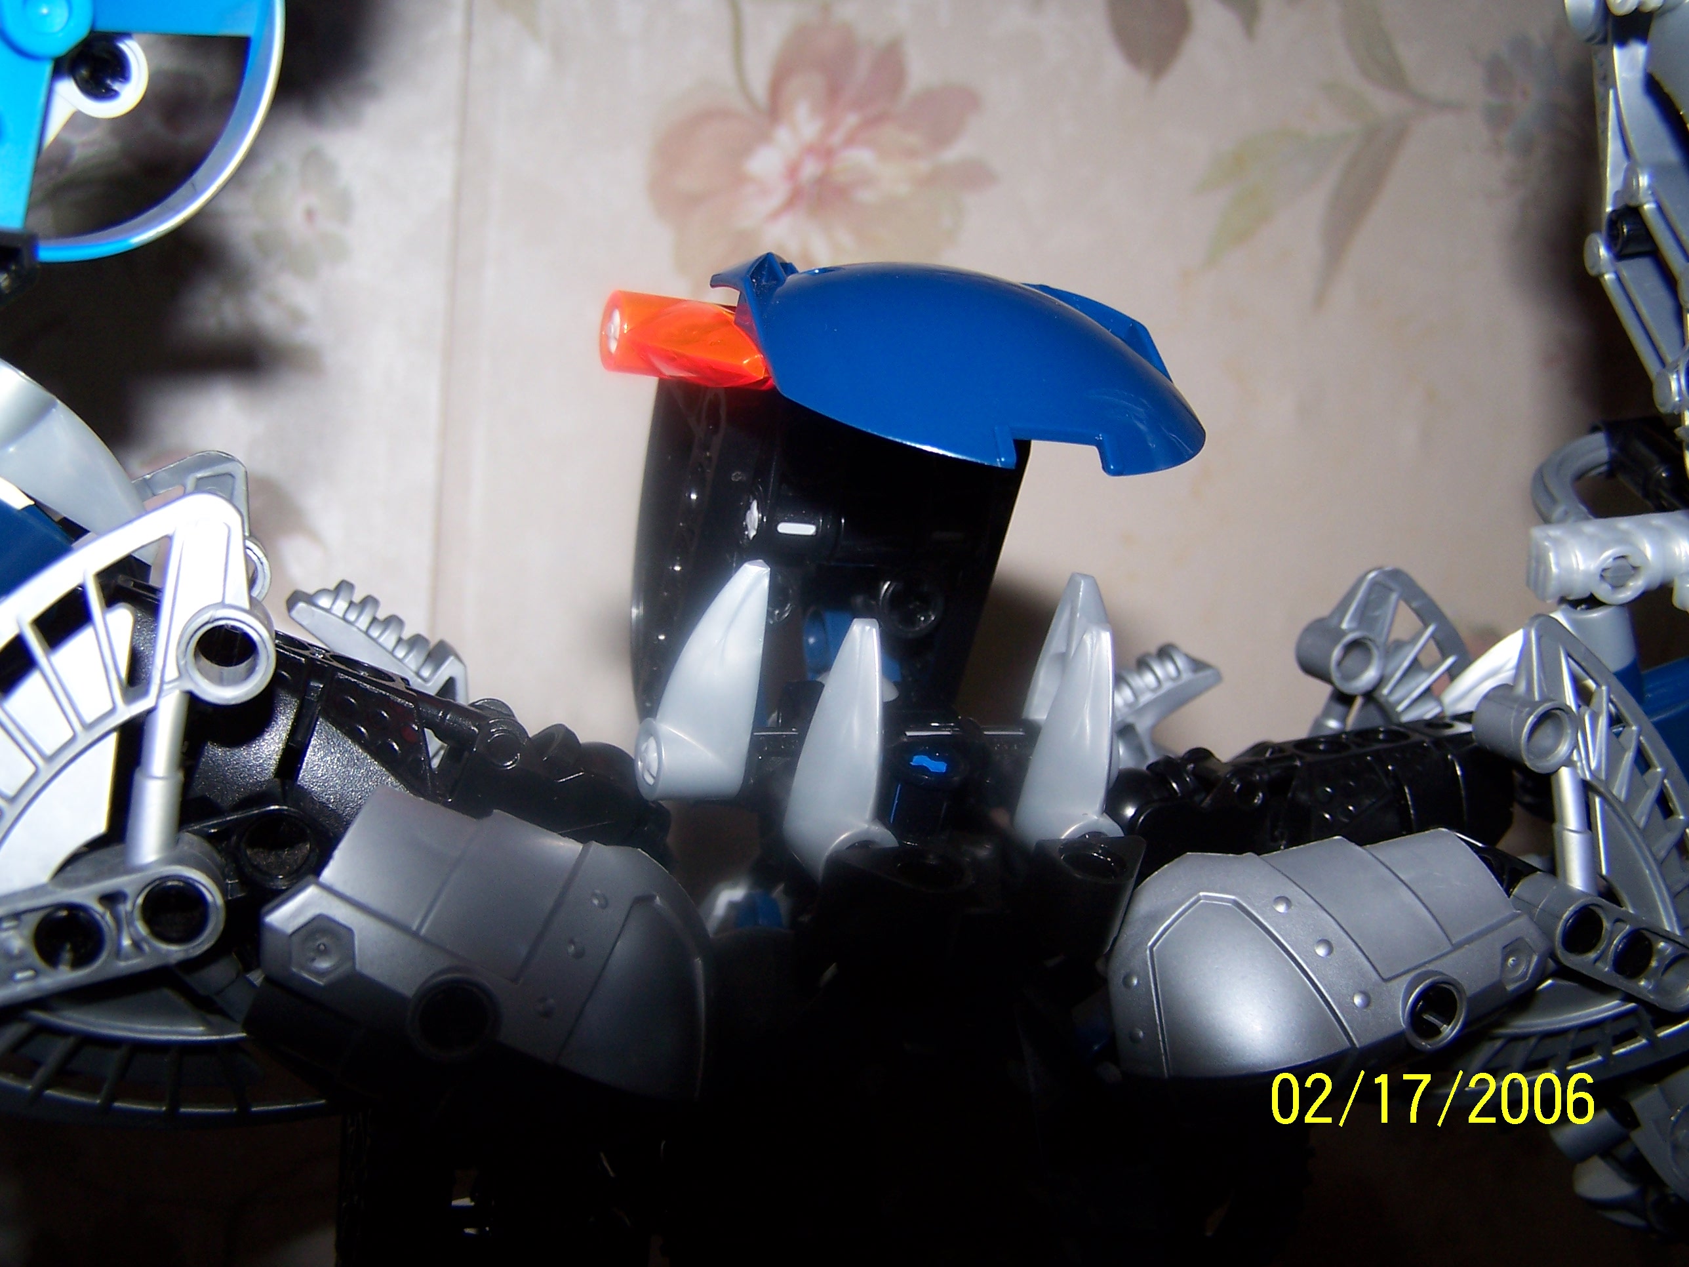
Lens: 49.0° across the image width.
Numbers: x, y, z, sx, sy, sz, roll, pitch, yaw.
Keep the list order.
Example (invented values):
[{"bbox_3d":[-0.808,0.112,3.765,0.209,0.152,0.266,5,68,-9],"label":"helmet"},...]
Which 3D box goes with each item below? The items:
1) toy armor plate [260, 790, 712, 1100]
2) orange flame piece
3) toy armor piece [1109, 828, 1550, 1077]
[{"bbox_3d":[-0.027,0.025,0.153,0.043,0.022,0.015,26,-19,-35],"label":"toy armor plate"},{"bbox_3d":[-0.015,-0.026,0.168,0.008,0.008,0.022,5,13,-27],"label":"orange flame piece"},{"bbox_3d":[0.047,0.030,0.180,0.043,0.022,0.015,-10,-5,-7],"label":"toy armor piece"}]

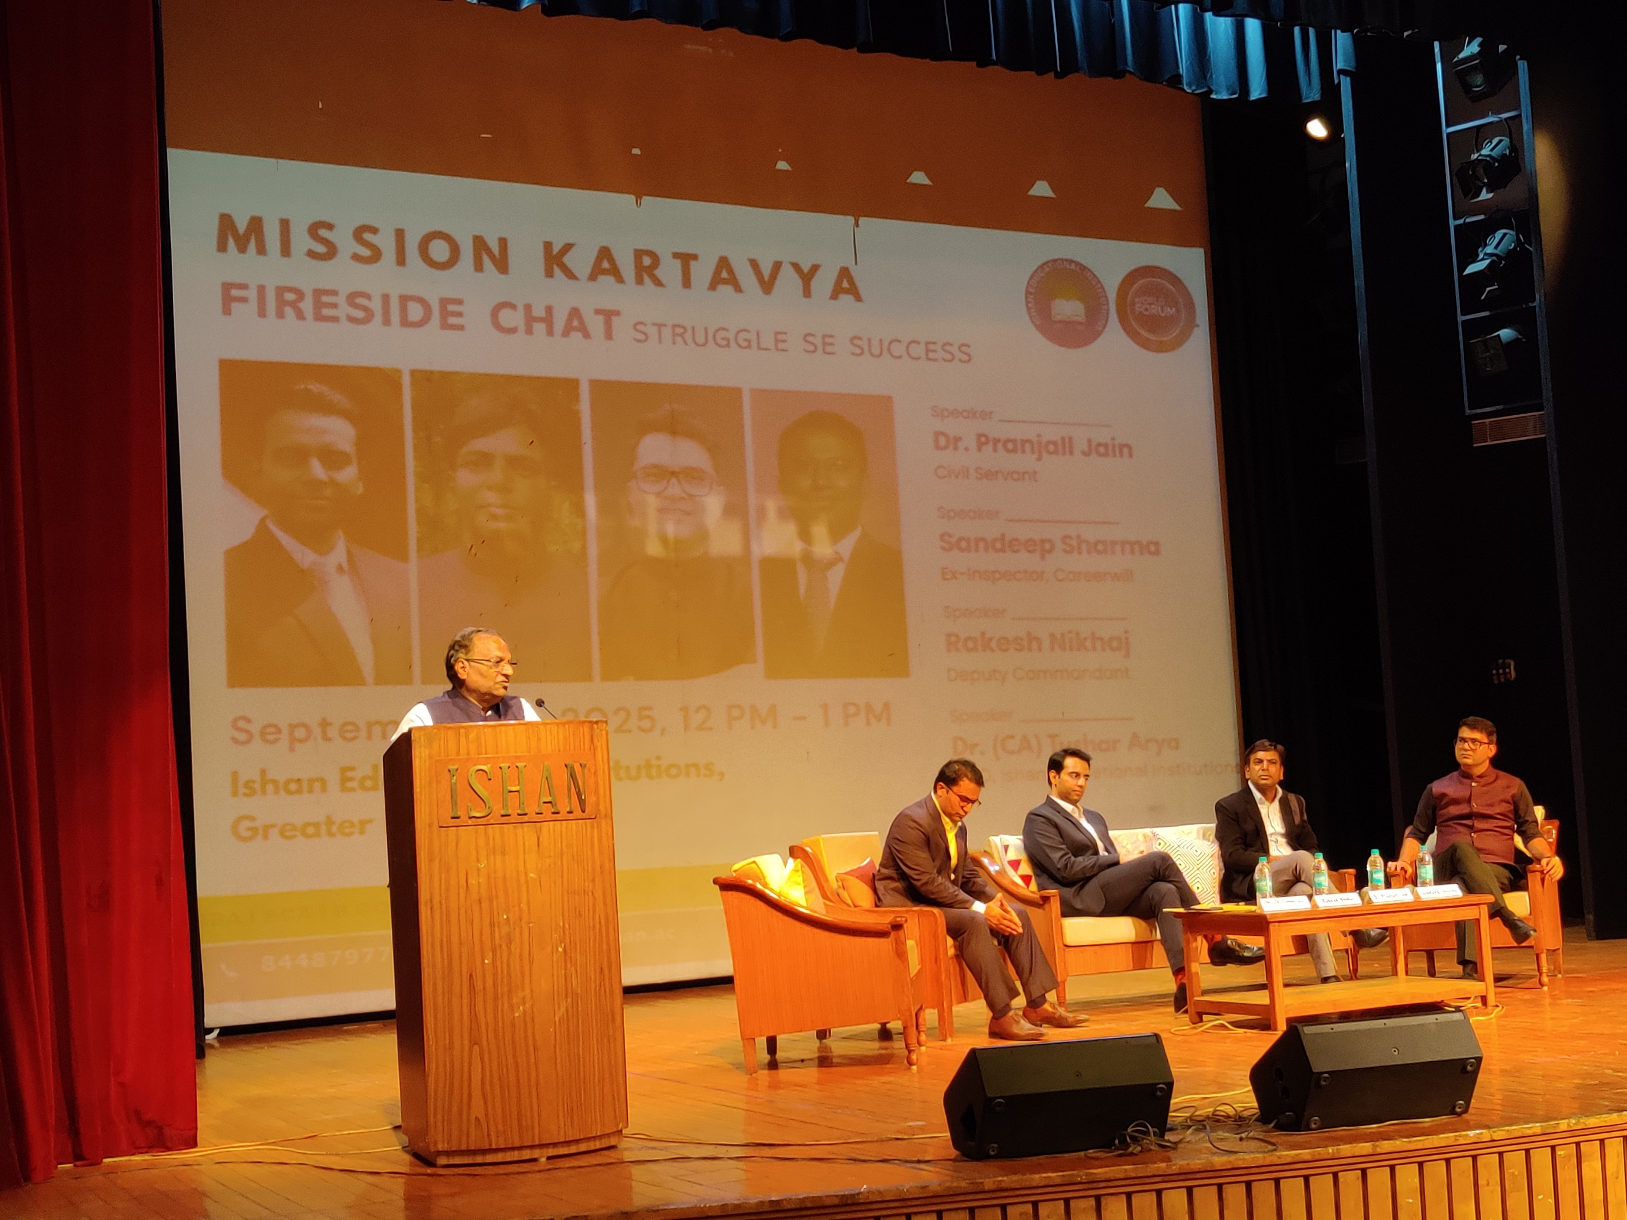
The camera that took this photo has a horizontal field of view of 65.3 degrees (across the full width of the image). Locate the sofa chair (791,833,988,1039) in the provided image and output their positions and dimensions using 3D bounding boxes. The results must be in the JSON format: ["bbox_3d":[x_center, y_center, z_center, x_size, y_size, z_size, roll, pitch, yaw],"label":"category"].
[{"bbox_3d":[0.414,1.466,5.720,0.750,0.770,0.690,-8,-10,26],"label":"sofa chair"}]

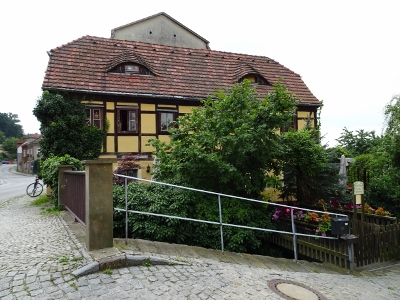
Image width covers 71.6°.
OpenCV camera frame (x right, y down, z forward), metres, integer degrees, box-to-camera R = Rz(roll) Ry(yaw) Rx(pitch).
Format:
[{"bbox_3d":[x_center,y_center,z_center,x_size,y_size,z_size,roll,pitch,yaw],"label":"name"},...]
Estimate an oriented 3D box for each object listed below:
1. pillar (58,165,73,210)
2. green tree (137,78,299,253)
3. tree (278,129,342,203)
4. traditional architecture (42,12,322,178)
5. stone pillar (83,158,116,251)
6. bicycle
[{"bbox_3d":[-4.261,1.227,8.832,0.480,1.420,0.480,1,-2,-31],"label":"pillar"},{"bbox_3d":[0.541,0.380,8.396,4.300,4.750,4.000,0,-2,-18],"label":"green tree"},{"bbox_3d":[4.556,0.958,11.380,2.600,3.500,2.500,0,-2,-18],"label":"tree"},{"bbox_3d":[-1.226,-1.979,19.681,16.000,10.600,9.300,0,-2,-18],"label":"traditional architecture"},{"bbox_3d":[-1.638,0.869,4.508,0.480,1.415,0.480,1,-2,-31],"label":"stone pillar"},{"bbox_3d":[-8.087,1.787,13.710,0.620,1.040,1.550,0,-2,-25],"label":"bicycle"}]

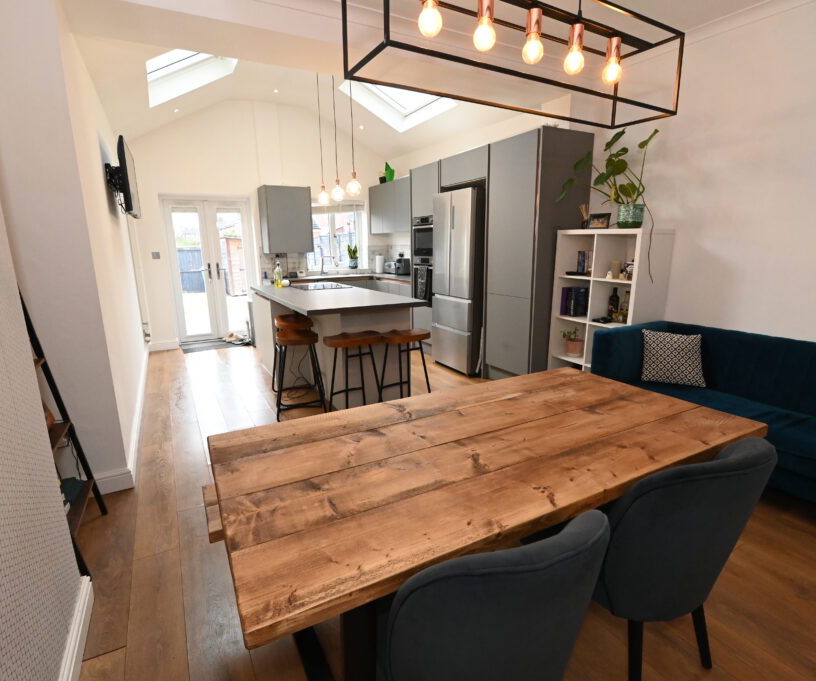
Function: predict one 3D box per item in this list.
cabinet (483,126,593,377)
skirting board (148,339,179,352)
[{"bbox_3d":[1.188,-0.686,4.070,0.603,2.273,0.689,-8,14,-29],"label":"cabinet"},{"bbox_3d":[-3.285,0.072,5.743,0.345,0.116,0.025,-7,14,-29],"label":"skirting board"}]

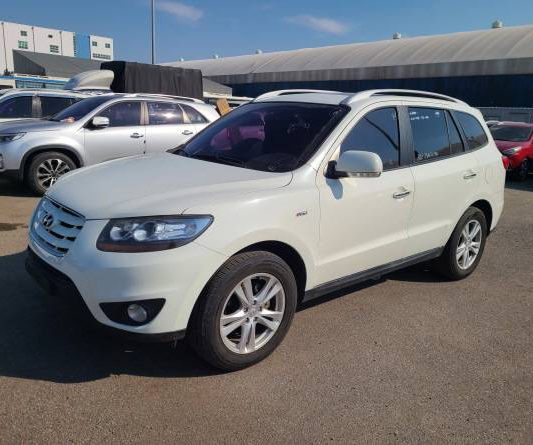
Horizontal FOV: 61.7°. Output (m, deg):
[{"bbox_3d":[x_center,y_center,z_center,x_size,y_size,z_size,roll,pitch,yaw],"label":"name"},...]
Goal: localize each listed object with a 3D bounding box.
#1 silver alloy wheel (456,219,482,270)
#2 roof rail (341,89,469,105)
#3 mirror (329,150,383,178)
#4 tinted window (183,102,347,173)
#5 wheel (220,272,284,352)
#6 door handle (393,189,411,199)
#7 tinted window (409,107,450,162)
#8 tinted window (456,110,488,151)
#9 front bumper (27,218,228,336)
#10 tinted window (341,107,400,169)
[{"bbox_3d":[1.932,0.207,4.416,0.490,0.490,0.170,-9,17,-40],"label":"silver alloy wheel"},{"bbox_3d":[1.246,-1.034,3.768,1.830,0.155,0.090,-9,17,-40],"label":"roof rail"},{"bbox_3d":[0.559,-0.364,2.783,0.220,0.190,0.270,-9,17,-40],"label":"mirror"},{"bbox_3d":[-0.120,-0.707,3.451,0.900,0.180,1.400,-43,36,-24],"label":"tinted window"},{"bbox_3d":[-0.123,0.521,2.692,0.490,0.490,0.170,-9,17,-40],"label":"wheel"},{"bbox_3d":[1.010,-0.215,3.338,0.220,0.050,0.055,-9,17,-40],"label":"door handle"},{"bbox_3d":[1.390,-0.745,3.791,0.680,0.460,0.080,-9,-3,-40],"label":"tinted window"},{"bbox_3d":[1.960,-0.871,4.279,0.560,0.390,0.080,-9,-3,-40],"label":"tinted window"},{"bbox_3d":[-1.075,0.212,2.863,0.770,0.660,1.860,-9,17,-40],"label":"front bumper"},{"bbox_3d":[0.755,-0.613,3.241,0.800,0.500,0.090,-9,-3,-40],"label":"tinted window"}]

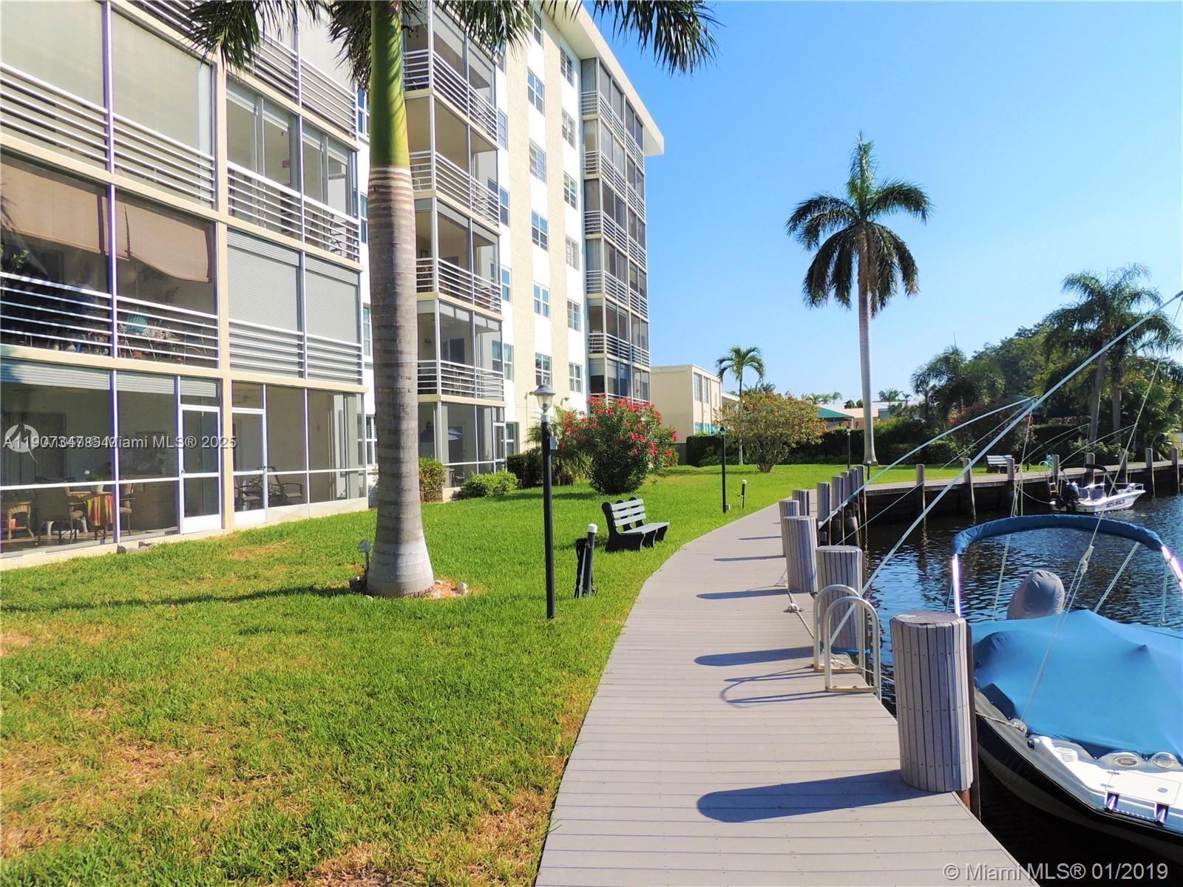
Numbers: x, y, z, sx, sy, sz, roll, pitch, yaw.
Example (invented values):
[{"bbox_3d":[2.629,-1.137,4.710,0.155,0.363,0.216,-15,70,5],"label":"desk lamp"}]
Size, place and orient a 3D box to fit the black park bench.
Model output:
[{"bbox_3d":[0.809,1.372,14.208,0.700,0.830,1.720,-1,0,20],"label":"black park bench"}]

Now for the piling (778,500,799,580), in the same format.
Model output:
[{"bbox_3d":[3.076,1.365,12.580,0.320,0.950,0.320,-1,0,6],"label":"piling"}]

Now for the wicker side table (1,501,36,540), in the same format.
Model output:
[{"bbox_3d":[-9.000,1.213,12.720,0.430,0.610,0.430,-2,0,18],"label":"wicker side table"}]

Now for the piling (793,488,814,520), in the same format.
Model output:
[{"bbox_3d":[3.923,1.328,15.290,0.320,0.880,0.320,-1,0,6],"label":"piling"}]

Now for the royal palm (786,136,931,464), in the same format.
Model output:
[{"bbox_3d":[15.305,-8.208,47.000,8.200,18.800,8.000,-1,0,0],"label":"royal palm"}]

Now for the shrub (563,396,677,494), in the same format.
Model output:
[{"bbox_3d":[0.894,0.015,25.611,3.400,3.000,3.200,-2,0,2],"label":"shrub"}]

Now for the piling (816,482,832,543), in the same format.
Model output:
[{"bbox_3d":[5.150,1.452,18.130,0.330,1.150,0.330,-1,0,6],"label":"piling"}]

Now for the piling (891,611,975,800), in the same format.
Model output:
[{"bbox_3d":[1.716,1.263,4.103,0.355,0.815,0.355,-2,0,23],"label":"piling"}]

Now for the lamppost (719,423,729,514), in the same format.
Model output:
[{"bbox_3d":[3.363,0.663,20.900,0.180,2.260,0.180,-1,0,0],"label":"lamppost"}]

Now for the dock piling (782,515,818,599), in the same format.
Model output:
[{"bbox_3d":[2.427,1.281,9.454,0.365,0.815,0.365,-2,0,14],"label":"dock piling"}]

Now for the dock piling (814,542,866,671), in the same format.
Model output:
[{"bbox_3d":[2.071,1.272,6.824,0.360,0.815,0.360,-2,0,17],"label":"dock piling"}]

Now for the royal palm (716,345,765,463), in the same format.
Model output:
[{"bbox_3d":[9.051,-2.328,50.026,2.900,7.250,2.900,-2,0,10],"label":"royal palm"}]

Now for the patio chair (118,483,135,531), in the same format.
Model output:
[{"bbox_3d":[-7.875,1.053,13.538,0.580,0.930,0.620,-2,-1,37],"label":"patio chair"}]

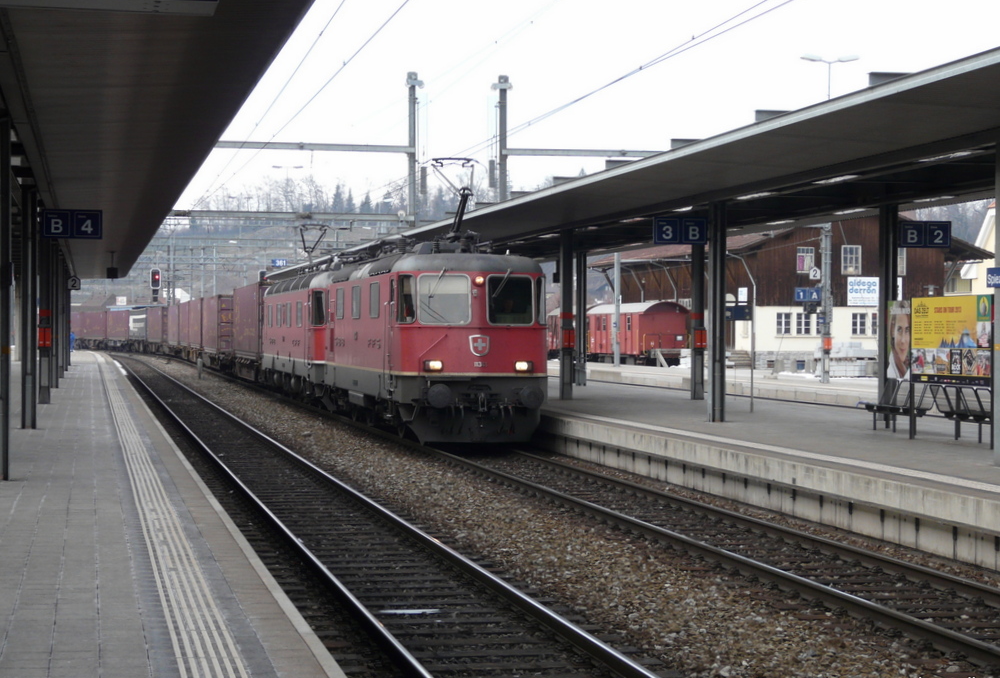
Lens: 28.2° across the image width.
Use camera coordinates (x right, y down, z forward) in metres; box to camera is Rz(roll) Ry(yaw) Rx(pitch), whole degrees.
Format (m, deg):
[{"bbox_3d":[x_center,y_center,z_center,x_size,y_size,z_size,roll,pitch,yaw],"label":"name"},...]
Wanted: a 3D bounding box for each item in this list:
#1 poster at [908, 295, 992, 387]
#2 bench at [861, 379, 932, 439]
[{"bbox_3d":[6.540,0.025,29.050,0.080,1.290,2.730,0,0,-12],"label":"poster"},{"bbox_3d":[6.329,1.100,31.647,0.540,0.820,2.050,0,0,-12],"label":"bench"}]

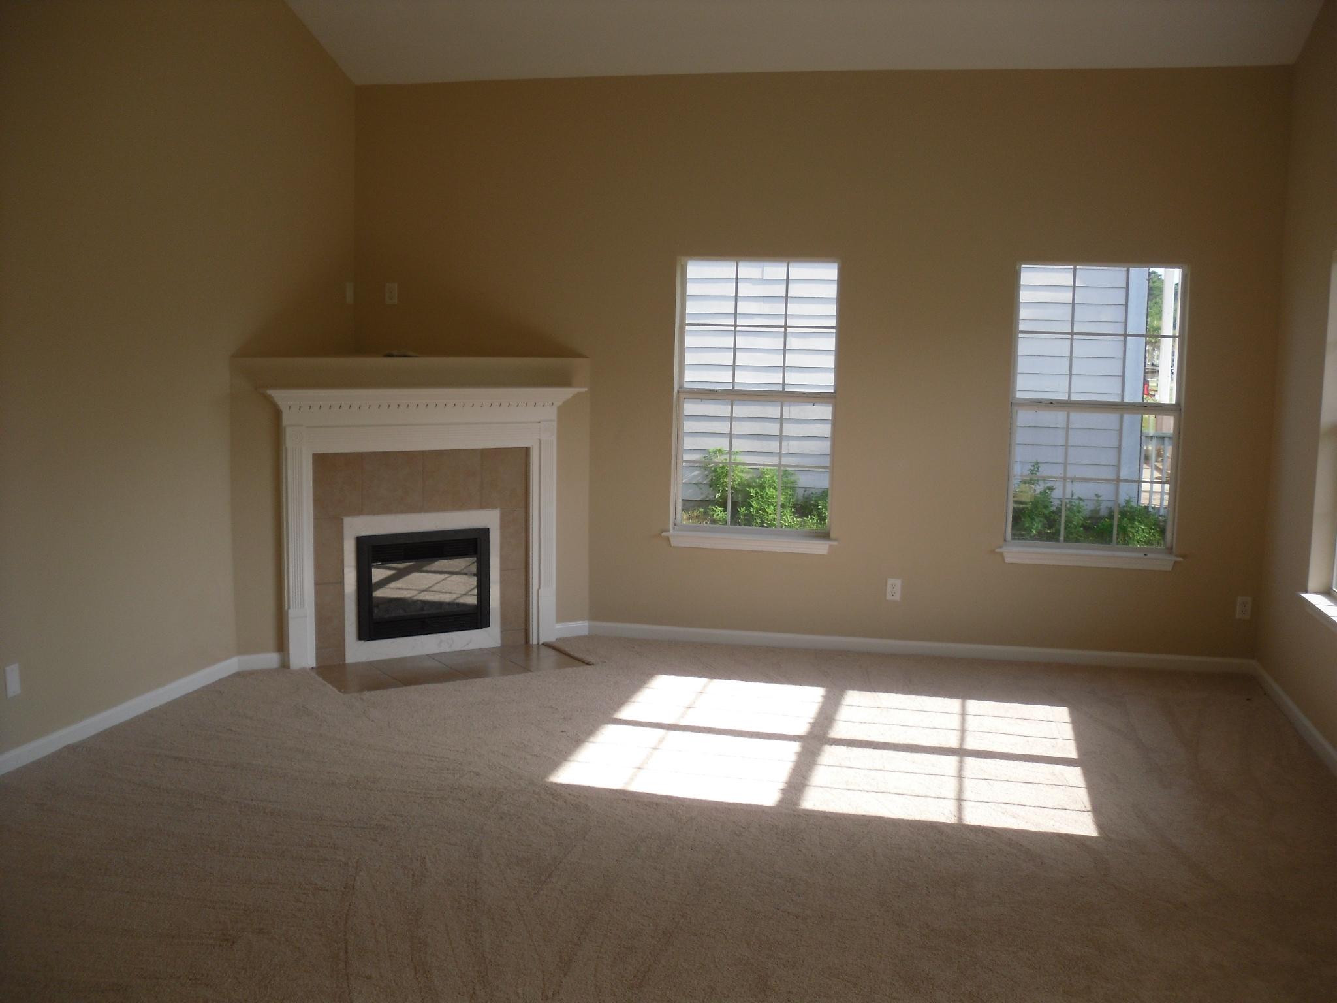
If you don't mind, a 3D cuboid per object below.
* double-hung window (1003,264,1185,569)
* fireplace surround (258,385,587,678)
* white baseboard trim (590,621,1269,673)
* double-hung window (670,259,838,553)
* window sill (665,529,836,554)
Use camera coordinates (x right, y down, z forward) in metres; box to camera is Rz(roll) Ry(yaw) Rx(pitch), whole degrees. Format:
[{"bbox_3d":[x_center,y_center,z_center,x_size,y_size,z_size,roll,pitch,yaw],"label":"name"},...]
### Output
[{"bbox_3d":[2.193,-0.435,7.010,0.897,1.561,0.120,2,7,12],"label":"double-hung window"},{"bbox_3d":[-1.238,0.117,6.963,1.697,1.392,0.213,-3,8,-32],"label":"fireplace surround"},{"bbox_3d":[1.290,0.784,7.301,3.559,0.077,0.016,2,7,12],"label":"white baseboard trim"},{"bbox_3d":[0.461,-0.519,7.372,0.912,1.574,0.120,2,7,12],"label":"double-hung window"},{"bbox_3d":[0.444,0.228,7.444,0.973,0.084,0.115,2,7,12],"label":"window sill"}]

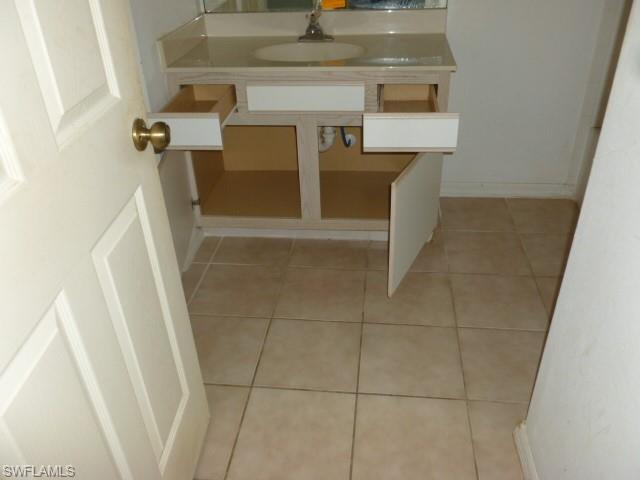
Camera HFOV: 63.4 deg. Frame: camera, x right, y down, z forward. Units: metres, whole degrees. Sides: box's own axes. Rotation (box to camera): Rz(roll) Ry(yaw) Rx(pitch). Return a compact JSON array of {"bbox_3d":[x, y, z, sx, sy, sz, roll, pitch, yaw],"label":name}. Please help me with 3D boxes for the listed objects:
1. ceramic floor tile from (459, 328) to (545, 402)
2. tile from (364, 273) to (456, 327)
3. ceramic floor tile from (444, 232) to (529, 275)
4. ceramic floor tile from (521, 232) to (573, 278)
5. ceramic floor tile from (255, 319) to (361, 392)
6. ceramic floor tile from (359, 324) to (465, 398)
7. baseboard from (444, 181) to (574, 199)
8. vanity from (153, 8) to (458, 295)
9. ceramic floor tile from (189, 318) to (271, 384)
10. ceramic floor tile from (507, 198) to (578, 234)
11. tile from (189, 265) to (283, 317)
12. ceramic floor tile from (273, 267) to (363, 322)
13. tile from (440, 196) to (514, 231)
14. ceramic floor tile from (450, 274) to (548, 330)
[{"bbox_3d":[0.633,0.410,1.688,0.330,0.010,0.330,2,33,7],"label":"ceramic floor tile"},{"bbox_3d":[0.341,0.222,2.003,0.330,0.010,0.330,2,33,7],"label":"tile"},{"bbox_3d":[0.712,0.055,2.236,0.330,0.010,0.330,2,33,7],"label":"ceramic floor tile"},{"bbox_3d":[1.031,0.066,2.174,0.326,0.010,0.326,2,32,7],"label":"ceramic floor tile"},{"bbox_3d":[-0.030,0.383,1.739,0.326,0.010,0.326,2,32,7],"label":"ceramic floor tile"},{"bbox_3d":[0.302,0.400,1.729,0.330,0.010,0.330,2,33,7],"label":"ceramic floor tile"},{"bbox_3d":[0.916,-0.248,2.594,0.706,0.085,0.014,2,32,7],"label":"baseboard"},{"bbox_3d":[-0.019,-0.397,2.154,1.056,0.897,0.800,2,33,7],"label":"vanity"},{"bbox_3d":[-0.357,0.372,1.779,0.326,0.010,0.326,2,32,7],"label":"ceramic floor tile"},{"bbox_3d":[1.074,-0.109,2.450,0.333,0.010,0.326,2,32,7],"label":"ceramic floor tile"},{"bbox_3d":[-0.318,0.197,2.056,0.326,0.010,0.326,2,32,7],"label":"tile"},{"bbox_3d":[0.010,0.212,2.044,0.330,0.010,0.330,2,33,7],"label":"ceramic floor tile"},{"bbox_3d":[0.751,-0.123,2.510,0.330,0.010,0.330,2,33,7],"label":"tile"},{"bbox_3d":[0.664,0.230,1.937,0.326,0.010,0.326,2,32,7],"label":"ceramic floor tile"}]

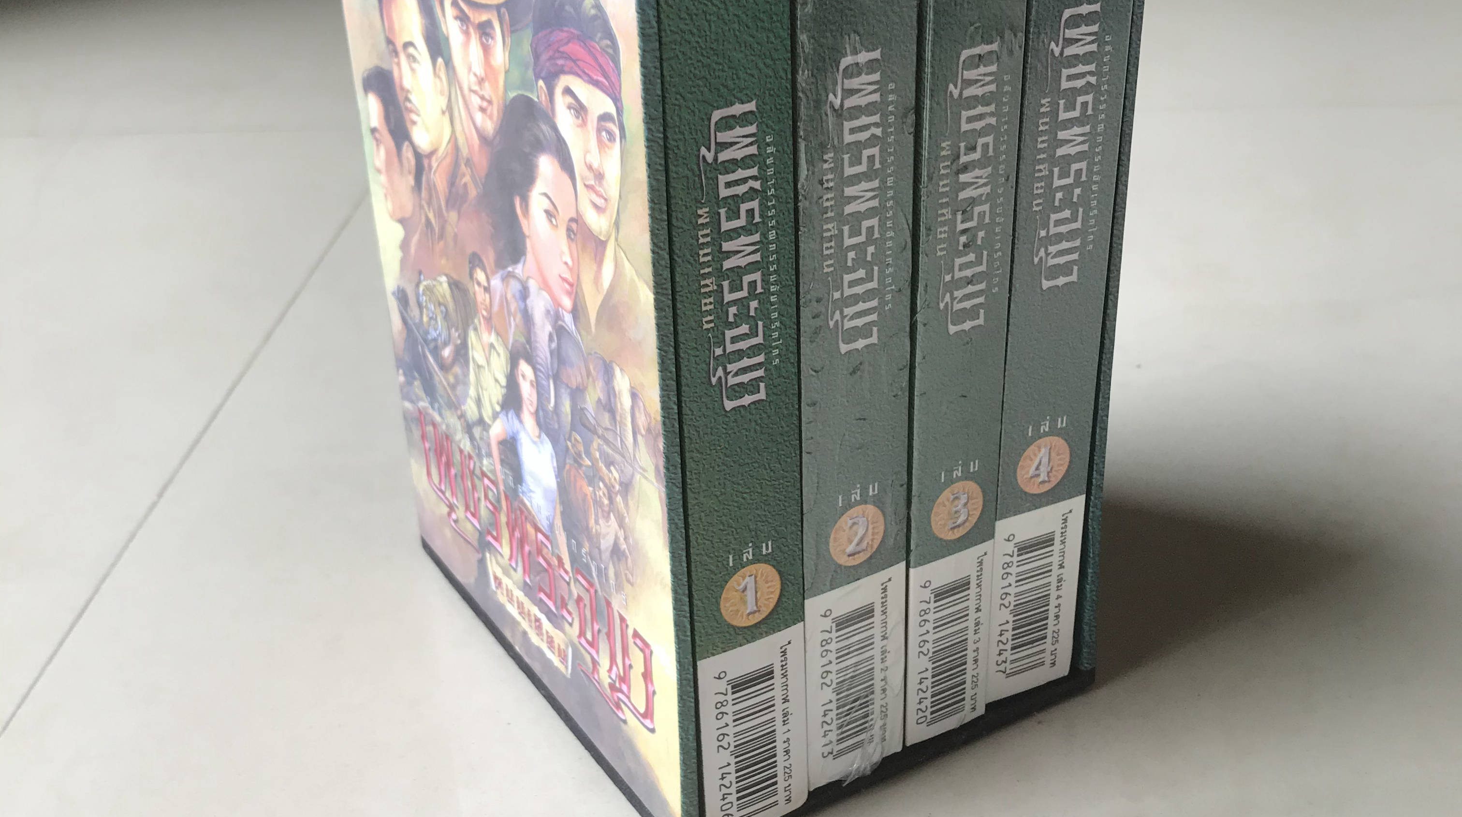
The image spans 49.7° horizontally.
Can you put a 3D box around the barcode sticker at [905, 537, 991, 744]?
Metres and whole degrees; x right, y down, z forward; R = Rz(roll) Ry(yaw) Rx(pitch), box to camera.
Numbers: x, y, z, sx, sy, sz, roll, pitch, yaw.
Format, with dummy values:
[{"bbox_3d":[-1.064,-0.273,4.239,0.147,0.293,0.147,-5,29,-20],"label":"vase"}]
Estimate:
[{"bbox_3d":[0.042,0.046,0.305,0.020,0.042,0.002,-18,31,-27],"label":"barcode sticker"}]

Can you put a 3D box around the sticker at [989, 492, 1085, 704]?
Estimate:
[{"bbox_3d":[0.060,0.038,0.314,0.022,0.043,0.002,-18,31,-27],"label":"sticker"}]

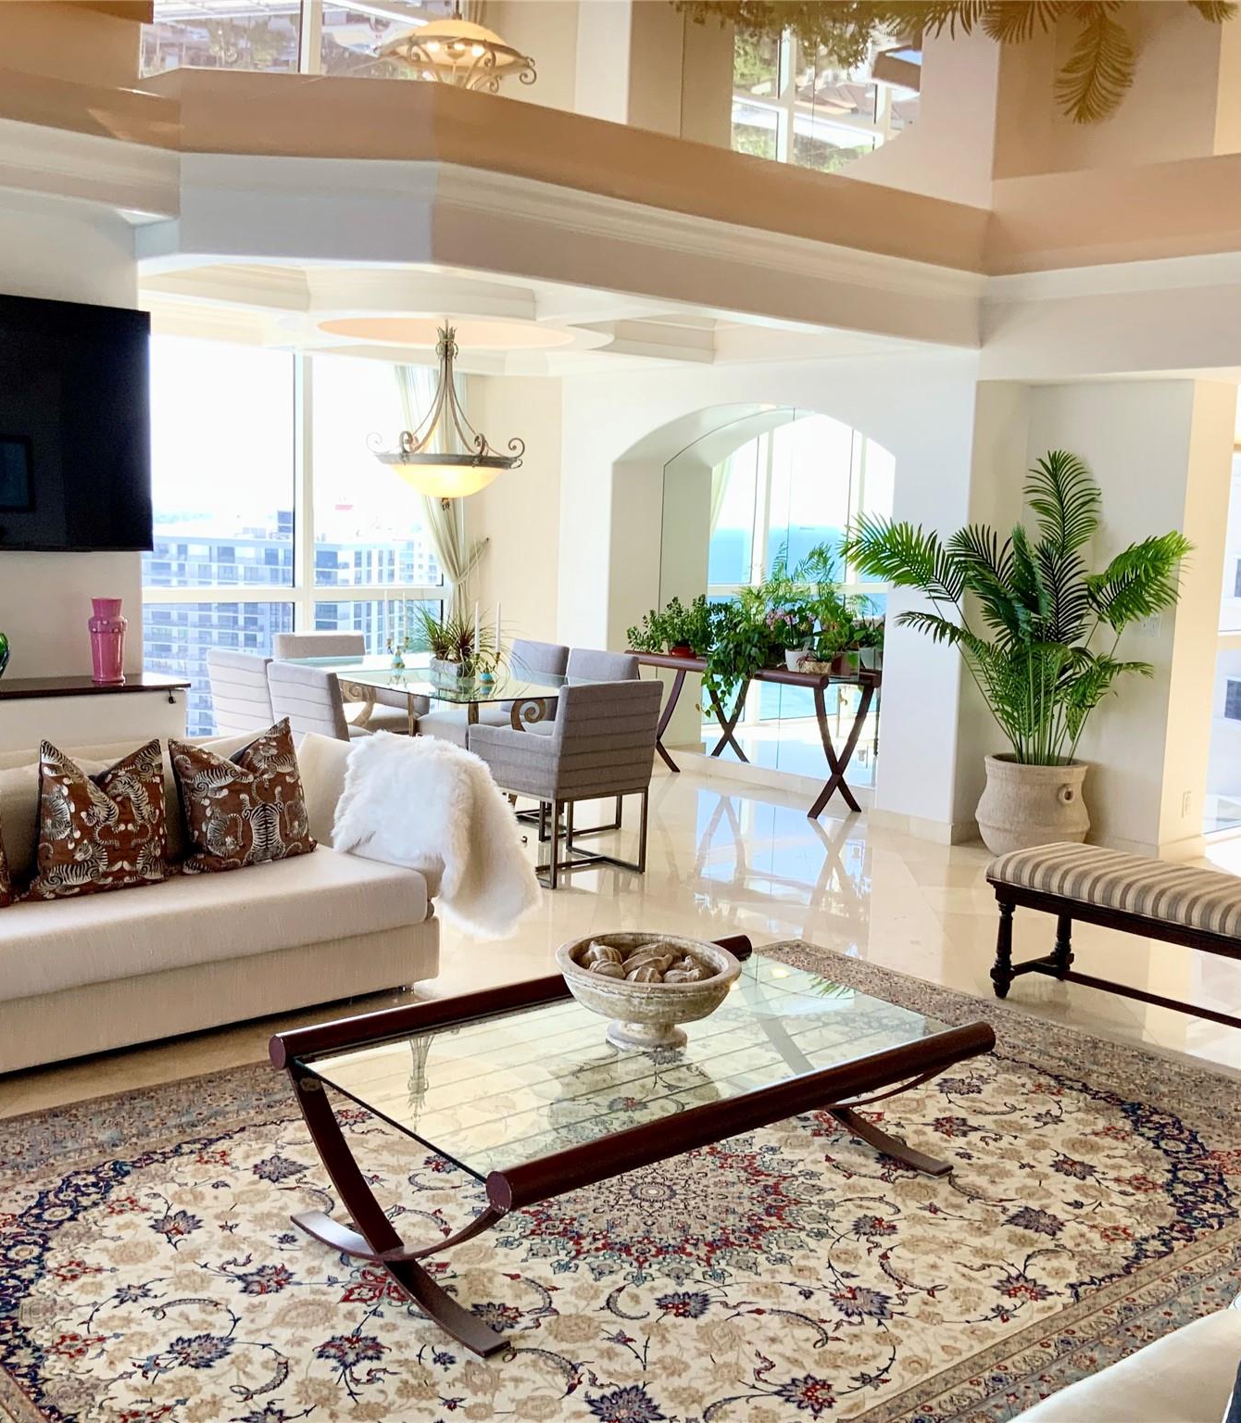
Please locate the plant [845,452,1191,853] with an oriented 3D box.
[{"bbox_3d":[1.878,-0.262,7.515,1.539,1.939,1.193,4,7,14],"label":"plant"}]

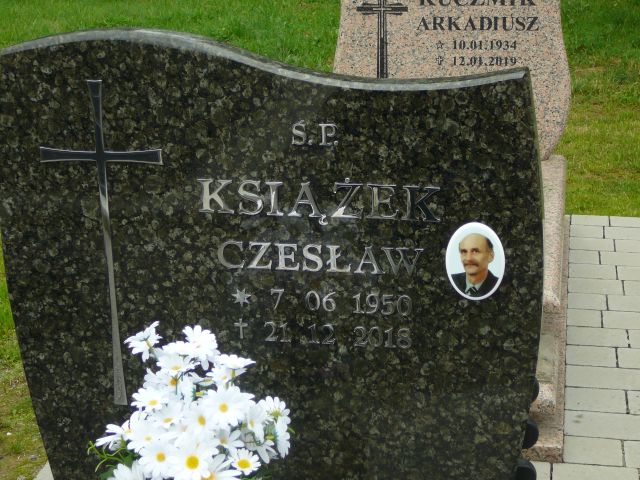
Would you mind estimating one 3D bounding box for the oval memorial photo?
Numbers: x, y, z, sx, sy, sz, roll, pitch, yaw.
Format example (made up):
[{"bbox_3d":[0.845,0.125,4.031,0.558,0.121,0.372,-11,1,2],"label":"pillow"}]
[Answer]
[{"bbox_3d":[0.234,0.032,1.810,0.090,0.122,0.012,2,18,11],"label":"oval memorial photo"}]

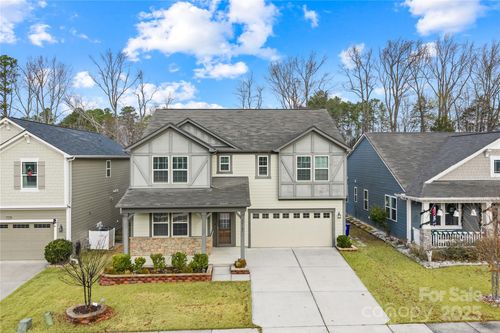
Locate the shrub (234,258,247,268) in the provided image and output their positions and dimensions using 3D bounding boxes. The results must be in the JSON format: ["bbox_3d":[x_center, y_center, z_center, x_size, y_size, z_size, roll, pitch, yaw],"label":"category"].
[{"bbox_3d":[-0.462,4.862,19.494,0.580,0.470,0.540,0,2,-2],"label":"shrub"}]

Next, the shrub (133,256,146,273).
[{"bbox_3d":[-5.180,4.563,18.276,0.640,0.720,0.620,0,2,0],"label":"shrub"}]

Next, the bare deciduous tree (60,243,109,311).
[{"bbox_3d":[-6.771,4.407,15.912,1.950,2.800,1.850,0,2,-2],"label":"bare deciduous tree"}]

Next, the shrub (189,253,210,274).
[{"bbox_3d":[-2.524,4.747,19.188,0.930,0.860,0.820,0,2,-2],"label":"shrub"}]

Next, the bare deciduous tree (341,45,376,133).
[{"bbox_3d":[15.400,-6.338,54.853,5.200,21.800,5.200,0,2,0],"label":"bare deciduous tree"}]

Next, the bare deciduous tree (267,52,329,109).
[{"bbox_3d":[6.600,-5.914,55.864,8.700,20.900,8.000,0,2,0],"label":"bare deciduous tree"}]

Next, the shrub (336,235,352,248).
[{"bbox_3d":[5.652,4.472,23.090,0.900,0.720,0.840,0,2,-2],"label":"shrub"}]

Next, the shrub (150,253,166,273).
[{"bbox_3d":[-4.511,4.725,19.088,0.720,0.860,0.680,0,2,-2],"label":"shrub"}]

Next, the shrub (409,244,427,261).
[{"bbox_3d":[9.250,4.618,21.328,0.980,0.850,0.950,0,2,0],"label":"shrub"}]

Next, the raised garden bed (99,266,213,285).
[{"bbox_3d":[-4.330,5.128,18.491,5.150,0.460,1.800,0,2,0],"label":"raised garden bed"}]

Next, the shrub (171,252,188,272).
[{"bbox_3d":[-3.459,4.718,19.138,0.770,0.880,0.720,0,2,-2],"label":"shrub"}]

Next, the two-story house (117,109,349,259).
[{"bbox_3d":[-0.450,0.313,27.218,12.900,9.150,15.200,0,2,0],"label":"two-story house"}]

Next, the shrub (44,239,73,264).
[{"bbox_3d":[-10.550,4.653,21.529,1.550,1.430,1.500,0,2,0],"label":"shrub"}]

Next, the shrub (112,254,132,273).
[{"bbox_3d":[-6.226,4.704,18.938,0.930,0.880,0.850,0,2,-2],"label":"shrub"}]

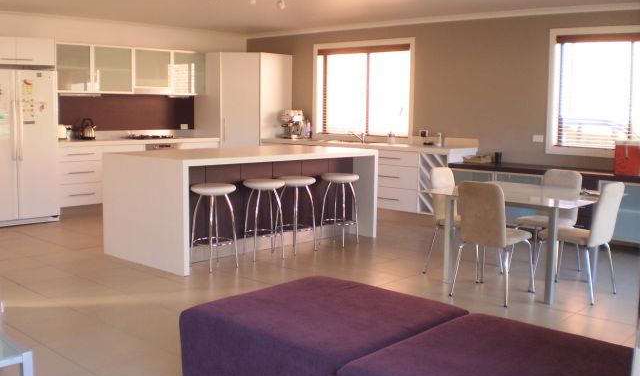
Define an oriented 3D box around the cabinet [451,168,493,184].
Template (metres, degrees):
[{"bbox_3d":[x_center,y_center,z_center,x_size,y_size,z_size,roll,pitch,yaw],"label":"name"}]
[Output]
[{"bbox_3d":[1.806,0.094,7.468,0.571,0.612,0.490,7,9,42],"label":"cabinet"}]

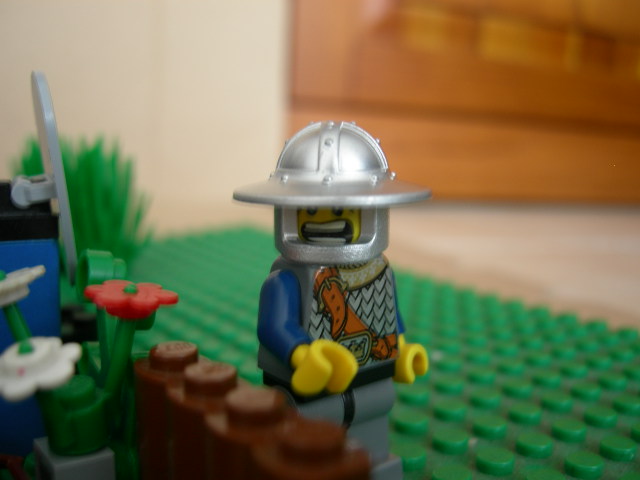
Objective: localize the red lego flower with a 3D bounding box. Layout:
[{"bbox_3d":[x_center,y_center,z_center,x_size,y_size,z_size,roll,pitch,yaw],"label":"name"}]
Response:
[{"bbox_3d":[-0.021,0.007,0.077,0.010,0.002,0.010,6,9,-14],"label":"red lego flower"}]

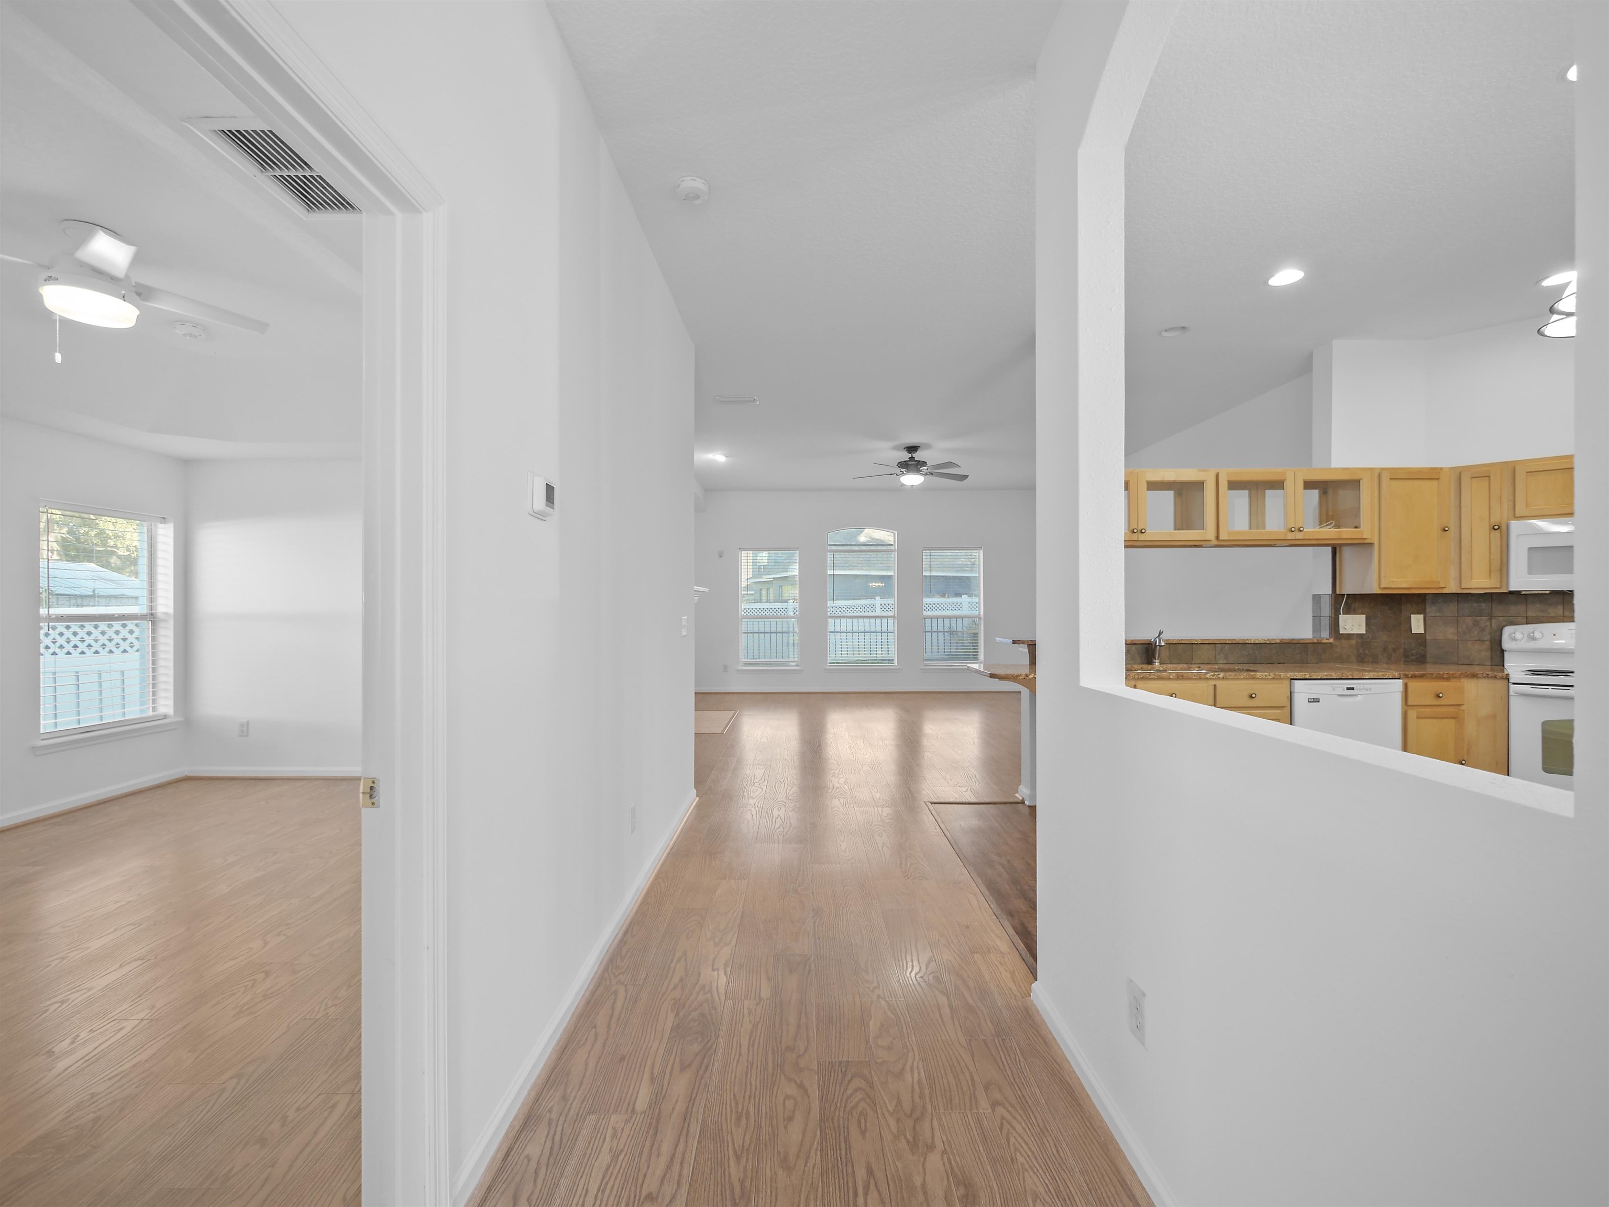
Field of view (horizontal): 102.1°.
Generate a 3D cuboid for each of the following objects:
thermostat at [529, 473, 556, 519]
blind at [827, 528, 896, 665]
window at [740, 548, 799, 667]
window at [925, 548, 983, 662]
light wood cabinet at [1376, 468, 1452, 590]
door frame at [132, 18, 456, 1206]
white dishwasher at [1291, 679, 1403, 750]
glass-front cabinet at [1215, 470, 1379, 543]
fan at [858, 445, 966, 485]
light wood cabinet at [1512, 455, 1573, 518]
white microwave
[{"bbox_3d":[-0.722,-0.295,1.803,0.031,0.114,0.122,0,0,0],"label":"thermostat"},{"bbox_3d":[0.850,-0.091,9.780,1.040,2.040,0.060,0,0,0],"label":"blind"},{"bbox_3d":[-0.536,0.066,9.830,0.900,1.790,0.100,0,0,0],"label":"window"},{"bbox_3d":[2.229,0.040,9.780,0.880,1.730,0.060,0,0,0],"label":"window"},{"bbox_3d":[3.694,-0.441,4.090,0.455,0.761,0.325,0,0,0],"label":"light wood cabinet"},{"bbox_3d":[-0.797,0.223,0.863,0.150,2.110,0.960,0,0,0],"label":"door frame"},{"bbox_3d":[3.037,0.865,3.930,0.605,0.870,0.610,0,0,0],"label":"white dishwasher"},{"bbox_3d":[2.980,-0.590,4.090,0.970,0.456,0.325,0,0,0],"label":"glass-front cabinet"},{"bbox_3d":[1.170,-1.490,7.070,1.300,0.450,1.280,0,0,0],"label":"fan"},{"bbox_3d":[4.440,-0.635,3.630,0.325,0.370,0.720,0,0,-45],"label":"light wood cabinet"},{"bbox_3d":[4.384,-0.274,3.546,0.760,0.400,0.400,-1,-1,45],"label":"white microwave"}]

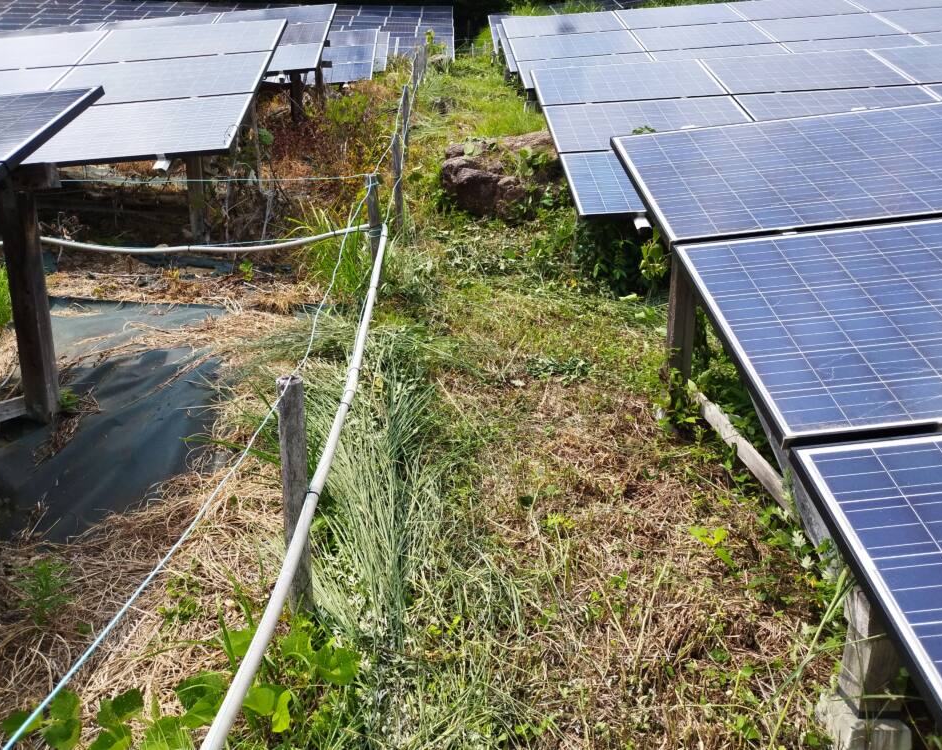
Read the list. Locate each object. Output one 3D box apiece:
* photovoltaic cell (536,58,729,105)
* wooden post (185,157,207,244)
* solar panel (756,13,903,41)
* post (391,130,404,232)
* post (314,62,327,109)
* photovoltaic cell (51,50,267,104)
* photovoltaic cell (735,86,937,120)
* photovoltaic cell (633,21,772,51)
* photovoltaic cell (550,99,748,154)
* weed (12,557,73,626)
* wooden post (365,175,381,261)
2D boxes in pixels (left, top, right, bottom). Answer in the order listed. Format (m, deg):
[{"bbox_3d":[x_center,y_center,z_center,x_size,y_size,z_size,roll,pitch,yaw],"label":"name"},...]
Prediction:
[{"bbox_3d":[1.436,-2.709,7.265,1.650,0.042,0.990,-4,39,-1],"label":"photovoltaic cell"},{"bbox_3d":[-1.911,-1.261,5.420,0.100,0.660,0.100,-2,12,-1],"label":"wooden post"},{"bbox_3d":[4.685,-4.562,10.286,1.650,0.042,0.990,-5,39,-1],"label":"solar panel"},{"bbox_3d":[-0.520,-1.375,5.600,0.062,0.720,0.062,-2,10,-2],"label":"post"},{"bbox_3d":[-1.995,-3.950,10.250,0.090,0.800,0.090,-2,10,-2],"label":"post"},{"bbox_3d":[-2.470,-2.355,6.250,1.650,0.045,0.990,-4,39,-1],"label":"photovoltaic cell"},{"bbox_3d":[3.155,-2.178,6.493,1.650,0.042,0.990,-4,39,-1],"label":"photovoltaic cell"},{"bbox_3d":[3.021,-4.426,10.244,1.650,0.042,0.990,-5,39,-1],"label":"photovoltaic cell"},{"bbox_3d":[1.488,-2.070,6.471,1.650,0.042,0.990,-4,39,-1],"label":"photovoltaic cell"},{"bbox_3d":[-1.060,0.530,1.930,0.130,0.140,0.120,-2,10,-2],"label":"weed"},{"bbox_3d":[-0.631,-1.020,5.070,0.062,0.600,0.062,-2,10,-2],"label":"wooden post"}]

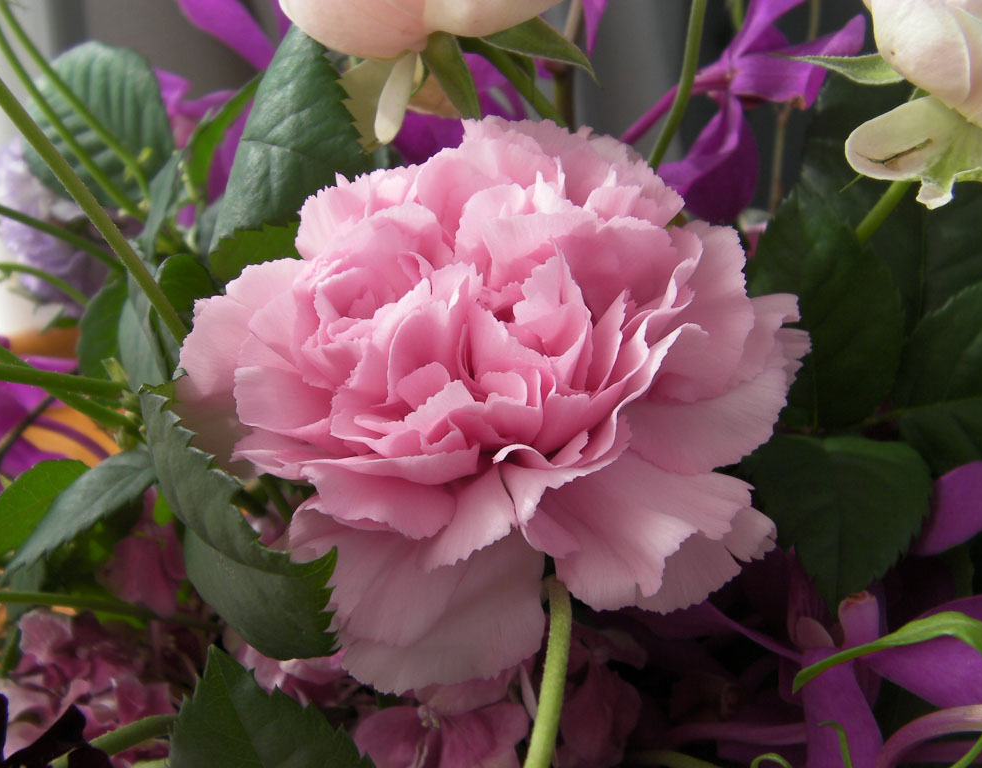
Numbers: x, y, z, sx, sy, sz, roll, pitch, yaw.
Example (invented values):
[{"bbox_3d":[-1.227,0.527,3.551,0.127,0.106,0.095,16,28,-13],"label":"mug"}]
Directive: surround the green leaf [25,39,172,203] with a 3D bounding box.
[{"bbox_3d":[-0.091,-0.060,0.260,0.030,0.035,0.010,-39,16,-11],"label":"green leaf"}]

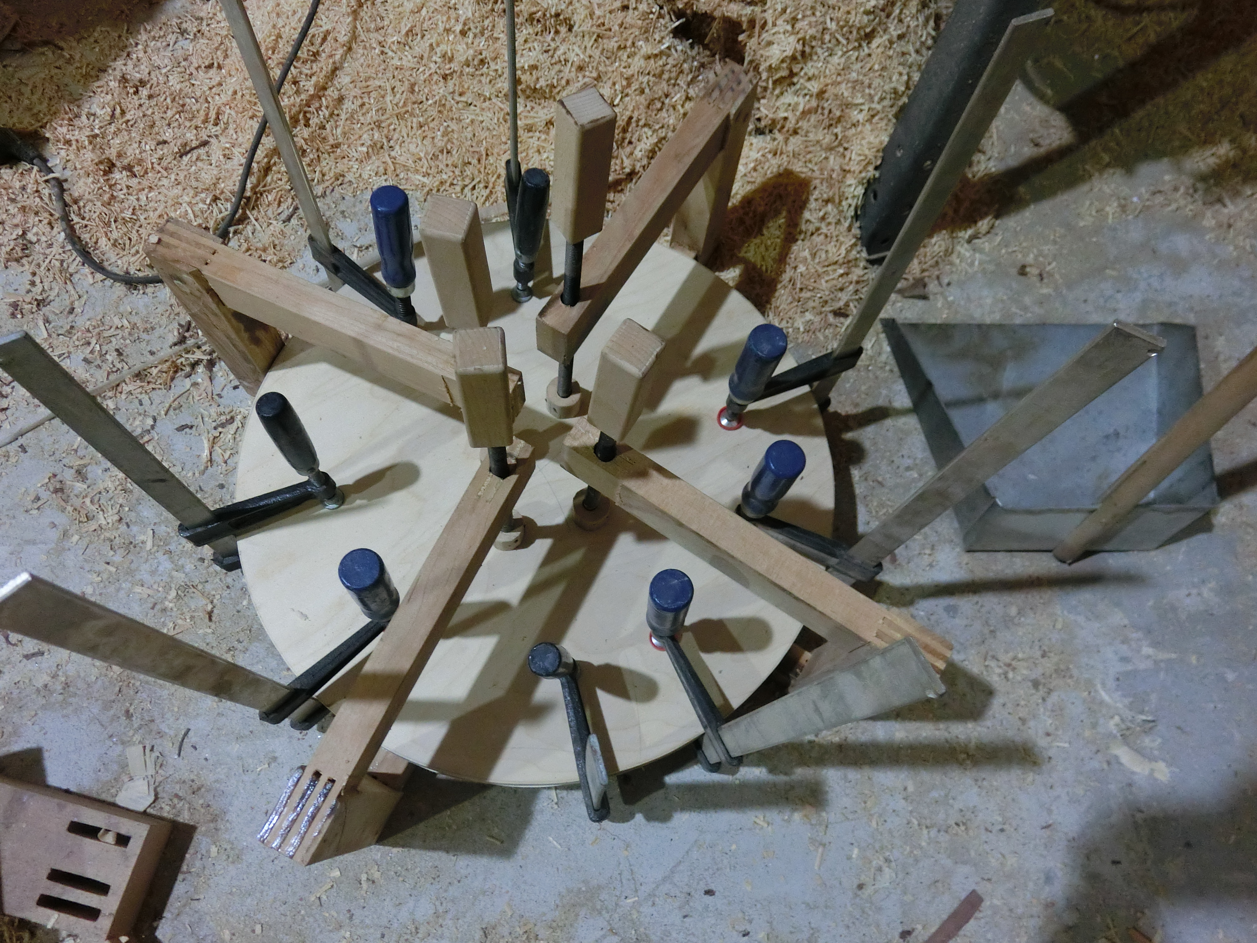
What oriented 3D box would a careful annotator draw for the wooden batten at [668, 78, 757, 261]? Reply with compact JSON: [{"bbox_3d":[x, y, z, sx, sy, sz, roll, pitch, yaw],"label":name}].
[{"bbox_3d":[0.089,-0.331,1.023,0.031,0.270,0.057,31,69,7],"label":"wooden batten"}]

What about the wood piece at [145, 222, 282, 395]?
[{"bbox_3d":[-0.384,-0.142,0.904,0.057,0.292,0.031,22,71,3],"label":"wood piece"}]

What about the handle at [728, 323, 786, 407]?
[{"bbox_3d":[0.114,-0.093,0.827,0.034,0.122,0.034,1,72,-3],"label":"handle"}]

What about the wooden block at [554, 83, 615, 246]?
[{"bbox_3d":[-0.034,-0.218,0.660,0.029,0.115,0.029,-29,70,-19],"label":"wooden block"}]

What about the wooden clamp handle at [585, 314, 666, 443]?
[{"bbox_3d":[-0.003,-0.058,0.606,0.029,0.115,0.029,34,72,5],"label":"wooden clamp handle"}]

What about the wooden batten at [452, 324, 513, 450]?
[{"bbox_3d":[-0.090,-0.050,0.576,0.029,0.115,0.029,-3,71,-6],"label":"wooden batten"}]

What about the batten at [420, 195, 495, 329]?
[{"bbox_3d":[-0.113,-0.136,0.607,0.029,0.115,0.029,10,71,1],"label":"batten"}]

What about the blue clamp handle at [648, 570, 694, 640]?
[{"bbox_3d":[0.034,0.114,0.758,0.034,0.122,0.034,0,67,0],"label":"blue clamp handle"}]

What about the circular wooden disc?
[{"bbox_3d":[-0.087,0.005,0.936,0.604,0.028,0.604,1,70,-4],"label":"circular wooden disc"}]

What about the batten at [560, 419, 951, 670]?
[{"bbox_3d":[0.099,0.070,0.755,0.350,0.058,0.031,33,71,4],"label":"batten"}]

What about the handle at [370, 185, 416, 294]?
[{"bbox_3d":[-0.220,-0.215,0.859,0.034,0.122,0.034,3,69,-8],"label":"handle"}]

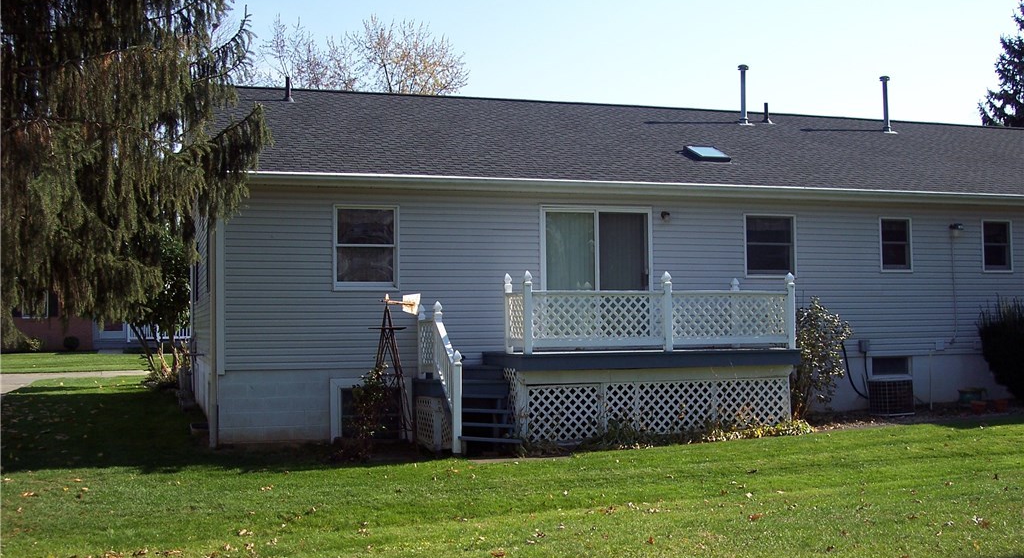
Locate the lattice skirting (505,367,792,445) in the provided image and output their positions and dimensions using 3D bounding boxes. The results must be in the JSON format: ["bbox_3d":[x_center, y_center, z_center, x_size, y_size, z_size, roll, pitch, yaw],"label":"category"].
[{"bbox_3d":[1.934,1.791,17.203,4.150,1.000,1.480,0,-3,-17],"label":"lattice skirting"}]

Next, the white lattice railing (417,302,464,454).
[{"bbox_3d":[-1.027,1.318,16.154,0.120,2.015,2.220,0,-3,-17],"label":"white lattice railing"}]

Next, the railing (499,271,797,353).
[{"bbox_3d":[1.933,0.507,17.337,4.220,1.138,1.790,0,-3,-17],"label":"railing"}]

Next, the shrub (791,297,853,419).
[{"bbox_3d":[4.821,1.232,18.046,0.900,1.890,0.850,0,-3,-17],"label":"shrub"}]

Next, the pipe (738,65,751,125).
[{"bbox_3d":[4.708,-3.729,23.384,0.216,1.240,0.216,-1,-3,0],"label":"pipe"}]

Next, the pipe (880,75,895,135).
[{"bbox_3d":[7.925,-3.679,24.387,0.216,1.220,0.216,0,-3,-17],"label":"pipe"}]

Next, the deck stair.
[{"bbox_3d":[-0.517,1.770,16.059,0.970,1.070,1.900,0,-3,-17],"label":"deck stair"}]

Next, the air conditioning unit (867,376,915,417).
[{"bbox_3d":[6.186,1.915,18.783,0.510,0.595,0.510,0,-3,-17],"label":"air conditioning unit"}]

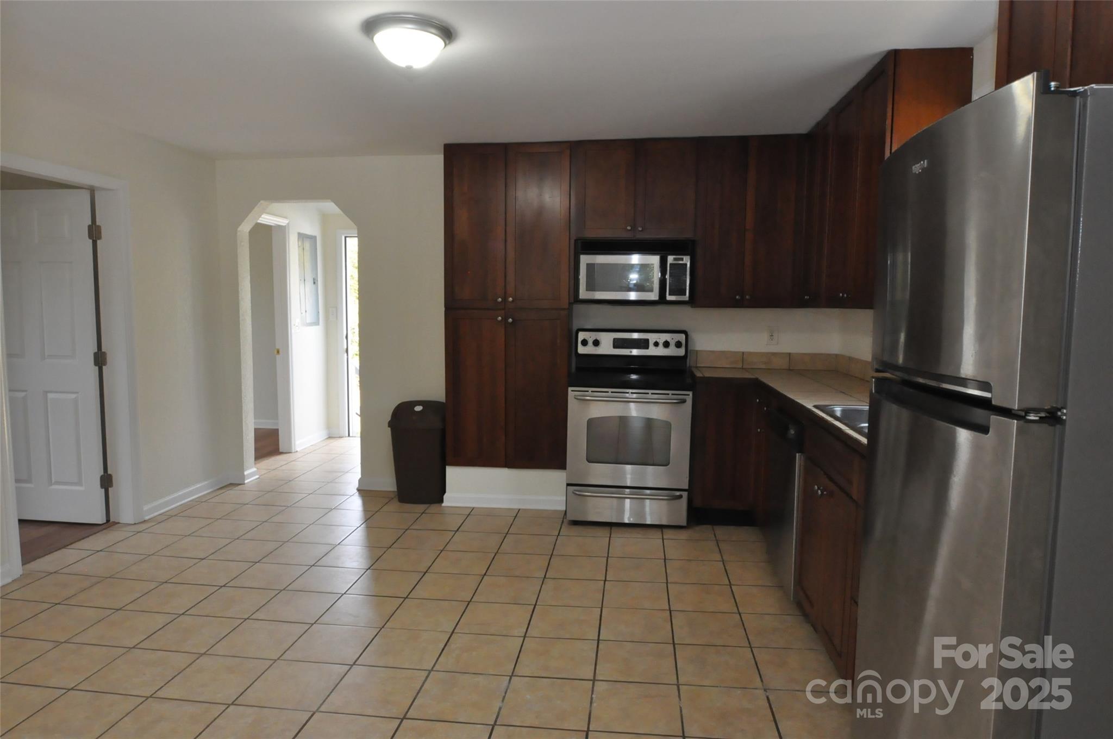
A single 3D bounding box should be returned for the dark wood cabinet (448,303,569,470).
[{"bbox_3d":[-0.318,0.120,4.728,0.837,1.084,0.323,1,5,6],"label":"dark wood cabinet"}]

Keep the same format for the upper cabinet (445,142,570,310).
[{"bbox_3d":[-0.313,-0.955,4.617,0.832,1.076,0.330,1,5,6],"label":"upper cabinet"}]

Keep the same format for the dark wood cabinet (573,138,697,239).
[{"bbox_3d":[0.511,-1.174,4.503,0.785,0.620,0.330,1,5,6],"label":"dark wood cabinet"}]

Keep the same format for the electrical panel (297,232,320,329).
[{"bbox_3d":[-2.395,-0.860,6.553,0.050,0.875,0.385,1,5,6],"label":"electrical panel"}]

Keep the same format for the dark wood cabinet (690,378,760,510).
[{"bbox_3d":[1.068,0.444,4.454,0.389,0.787,0.607,1,5,6],"label":"dark wood cabinet"}]

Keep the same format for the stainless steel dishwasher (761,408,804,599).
[{"bbox_3d":[1.380,0.626,3.249,0.613,0.818,0.622,1,5,6],"label":"stainless steel dishwasher"}]

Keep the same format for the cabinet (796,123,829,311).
[{"bbox_3d":[1.682,-0.897,3.963,0.320,1.074,0.525,1,5,6],"label":"cabinet"}]

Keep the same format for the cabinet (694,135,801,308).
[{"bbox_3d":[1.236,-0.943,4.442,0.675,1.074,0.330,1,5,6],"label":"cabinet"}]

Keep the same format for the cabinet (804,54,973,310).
[{"bbox_3d":[1.628,-0.853,3.528,0.333,1.070,1.452,1,5,6],"label":"cabinet"}]

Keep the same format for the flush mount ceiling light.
[{"bbox_3d":[-0.562,-1.229,2.568,0.323,0.152,0.323,1,5,6],"label":"flush mount ceiling light"}]

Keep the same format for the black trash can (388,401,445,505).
[{"bbox_3d":[-0.973,0.575,4.832,0.432,0.709,0.311,1,5,6],"label":"black trash can"}]

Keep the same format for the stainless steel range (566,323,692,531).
[{"bbox_3d":[0.481,0.358,4.476,0.760,1.205,0.650,1,5,6],"label":"stainless steel range"}]

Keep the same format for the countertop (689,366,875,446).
[{"bbox_3d":[1.251,0.150,3.282,1.008,0.043,2.830,1,5,6],"label":"countertop"}]

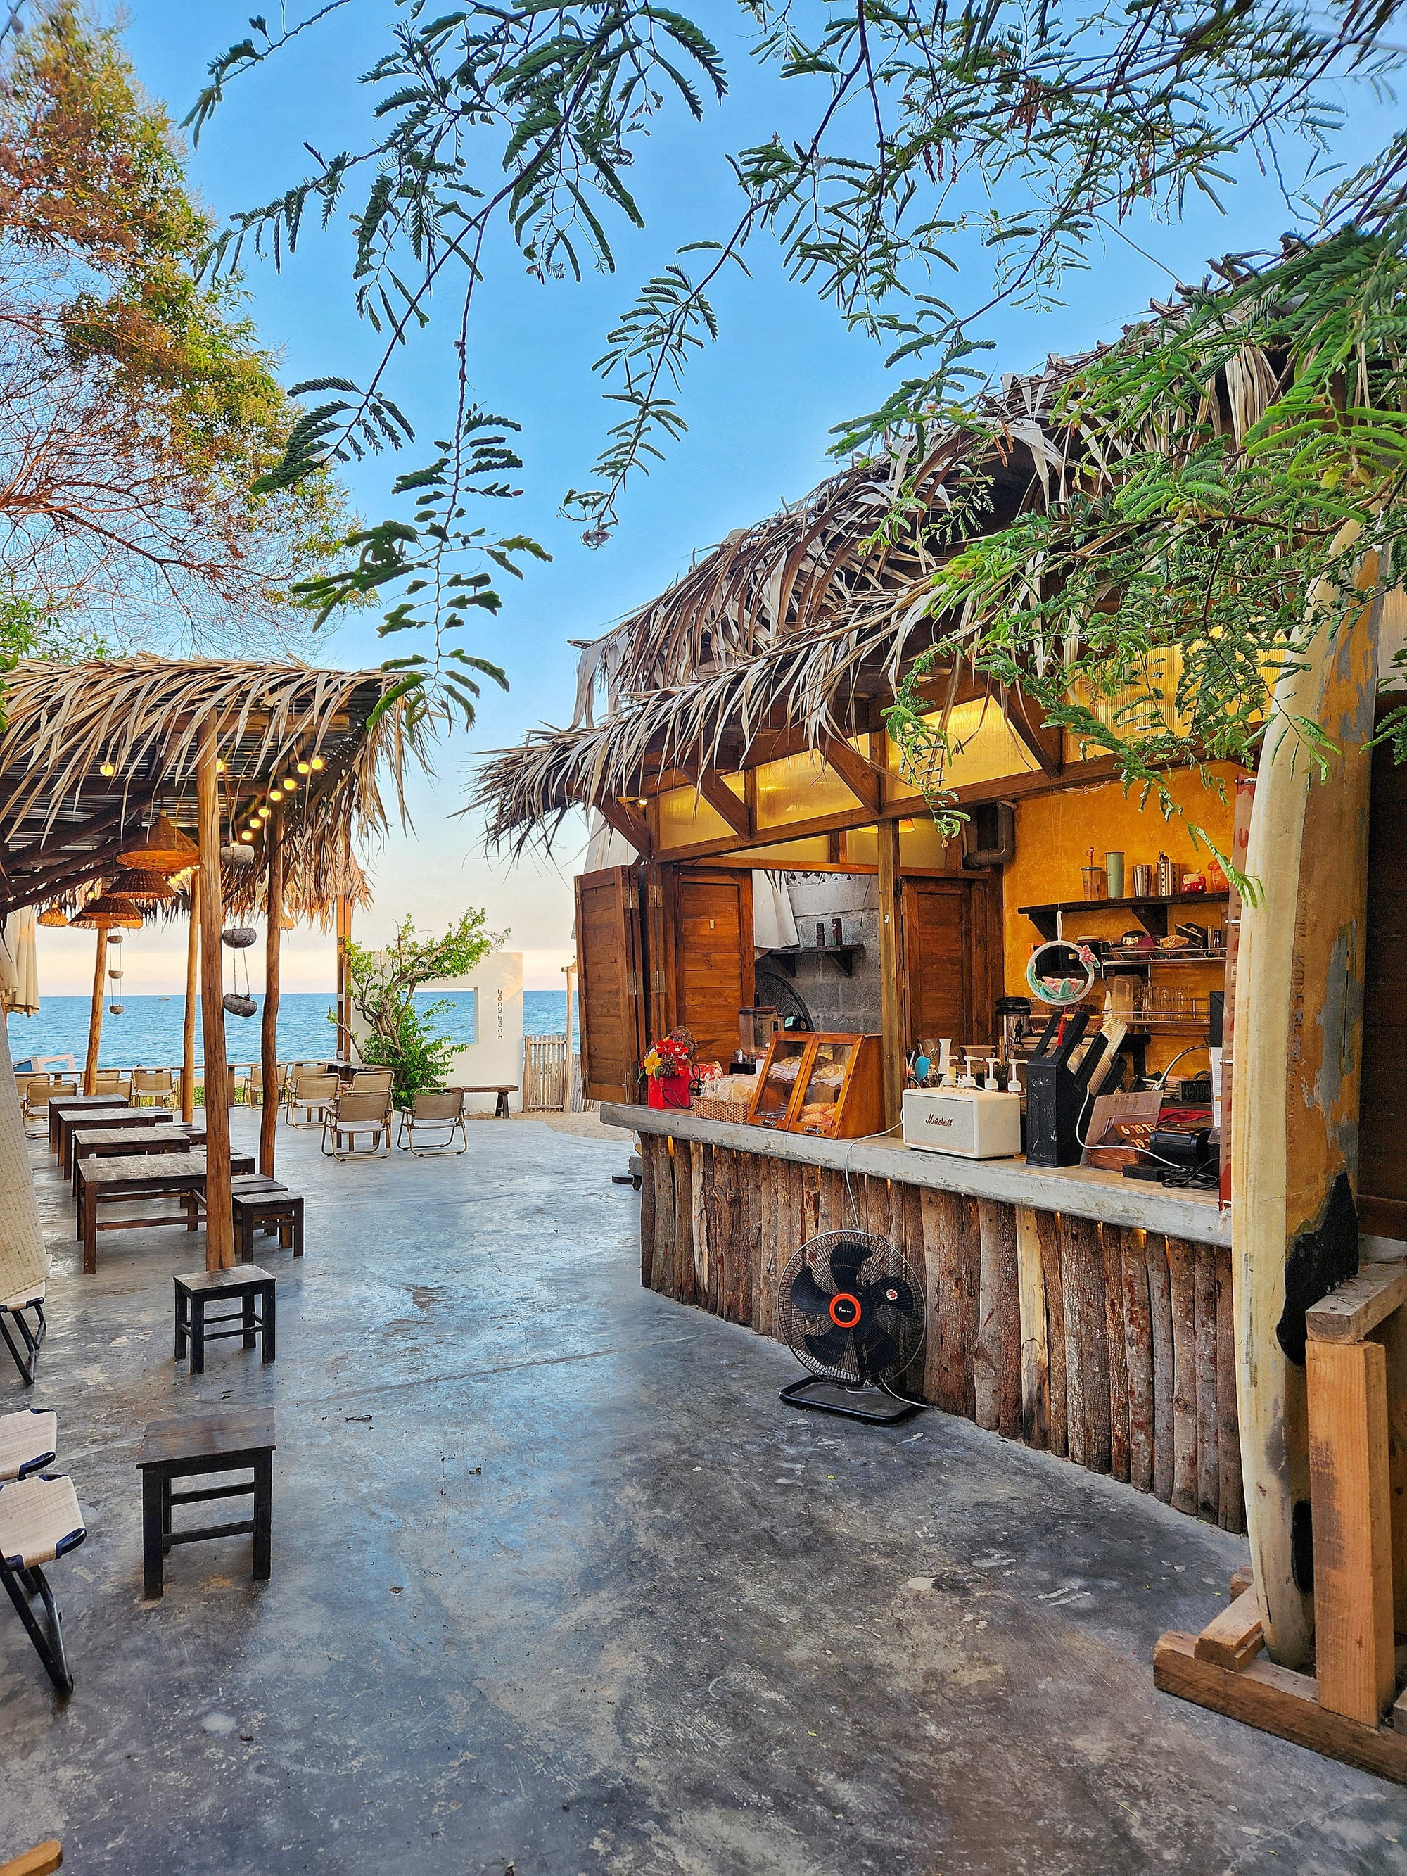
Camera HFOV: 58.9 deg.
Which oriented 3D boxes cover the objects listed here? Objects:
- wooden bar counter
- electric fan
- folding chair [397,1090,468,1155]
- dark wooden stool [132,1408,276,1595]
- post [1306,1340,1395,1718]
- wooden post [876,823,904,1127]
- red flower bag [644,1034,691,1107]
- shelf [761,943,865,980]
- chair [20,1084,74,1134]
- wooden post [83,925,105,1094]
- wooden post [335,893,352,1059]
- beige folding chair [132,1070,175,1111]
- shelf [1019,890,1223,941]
[{"bbox_3d":[0.703,1.191,4.816,0.600,0.865,3.800,1,-3,-30],"label":"wooden bar counter"},{"bbox_3d":[0.521,1.317,4.372,0.510,0.580,0.320,-2,-3,36],"label":"electric fan"},{"bbox_3d":[-2.287,1.530,10.520,0.490,0.550,0.530,1,-3,-27],"label":"folding chair"},{"bbox_3d":[-1.173,1.338,2.974,0.282,0.295,0.298,0,-2,-19],"label":"dark wooden stool"},{"bbox_3d":[1.143,1.028,2.197,0.095,0.629,0.096,2,-3,-45],"label":"post"},{"bbox_3d":[0.729,0.147,4.834,0.055,1.227,0.085,1,-3,-31],"label":"wooden post"},{"bbox_3d":[-0.163,0.635,6.027,0.185,0.370,0.185,1,-3,-30],"label":"red flower bag"},{"bbox_3d":[0.734,0.154,7.950,0.190,0.170,0.720,1,-3,-31],"label":"shelf"},{"bbox_3d":[-6.316,1.637,12.091,0.490,0.550,0.530,1,-3,-31],"label":"chair"},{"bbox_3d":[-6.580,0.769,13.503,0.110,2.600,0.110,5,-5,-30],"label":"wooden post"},{"bbox_3d":[-4.343,0.671,15.050,0.160,2.650,0.130,-1,-2,18],"label":"wooden post"},{"bbox_3d":[-6.888,1.871,15.603,0.510,0.580,0.530,1,-3,-31],"label":"beige folding chair"},{"bbox_3d":[2.016,-0.070,5.610,0.240,0.200,1.350,1,-3,-30],"label":"shelf"}]

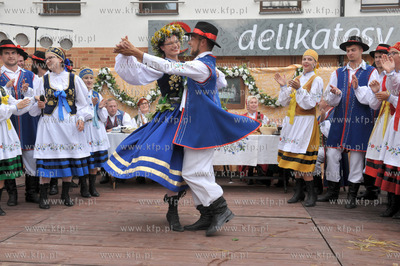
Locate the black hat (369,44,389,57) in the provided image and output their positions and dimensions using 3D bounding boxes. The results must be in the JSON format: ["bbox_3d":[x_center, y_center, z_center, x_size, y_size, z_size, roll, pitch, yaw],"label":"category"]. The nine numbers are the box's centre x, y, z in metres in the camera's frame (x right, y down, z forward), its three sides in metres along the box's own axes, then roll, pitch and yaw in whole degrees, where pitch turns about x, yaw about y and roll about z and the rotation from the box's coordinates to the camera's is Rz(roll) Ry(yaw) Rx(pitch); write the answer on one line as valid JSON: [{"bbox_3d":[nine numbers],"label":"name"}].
[{"bbox_3d":[2.184,-0.975,5.300,0.310,0.130,0.340,2,3,40],"label":"black hat"}]

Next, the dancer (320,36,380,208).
[{"bbox_3d":[1.690,-0.136,4.932,0.620,1.870,0.460,2,3,37],"label":"dancer"}]

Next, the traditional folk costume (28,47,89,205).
[{"bbox_3d":[-1.513,-0.071,4.818,0.610,1.730,0.450,0,3,-14],"label":"traditional folk costume"}]

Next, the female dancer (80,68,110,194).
[{"bbox_3d":[-1.325,-0.015,5.379,0.500,1.570,0.420,-1,3,-27],"label":"female dancer"}]

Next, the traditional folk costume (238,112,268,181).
[{"bbox_3d":[0.777,0.196,6.450,0.480,1.000,0.550,0,3,3],"label":"traditional folk costume"}]

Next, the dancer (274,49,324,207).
[{"bbox_3d":[1.124,-0.069,4.960,0.500,1.730,0.500,3,4,45],"label":"dancer"}]

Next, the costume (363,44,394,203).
[{"bbox_3d":[2.163,-0.131,5.285,0.580,1.830,0.440,2,3,40],"label":"costume"}]

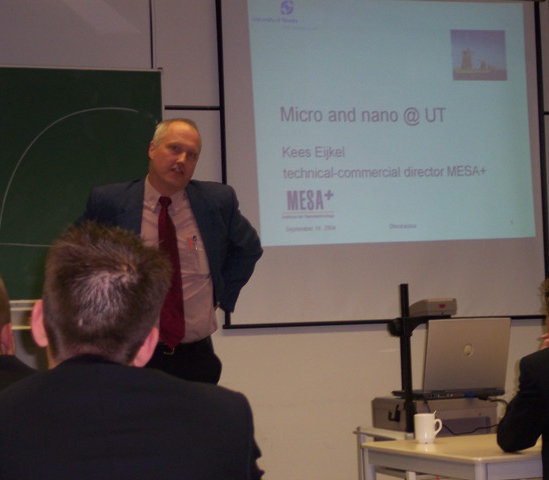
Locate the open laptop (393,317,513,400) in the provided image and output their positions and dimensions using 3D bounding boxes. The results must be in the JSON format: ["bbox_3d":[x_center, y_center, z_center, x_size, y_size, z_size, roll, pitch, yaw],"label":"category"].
[{"bbox_3d":[0.637,0.428,5.940,0.322,0.278,0.325,-1,-3,-21],"label":"open laptop"}]

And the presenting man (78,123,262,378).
[{"bbox_3d":[-0.325,0.511,5.223,0.620,1.800,0.350,-2,-3,-8],"label":"presenting man"}]

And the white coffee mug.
[{"bbox_3d":[0.505,0.620,5.400,0.091,0.095,0.069,-2,-3,5],"label":"white coffee mug"}]

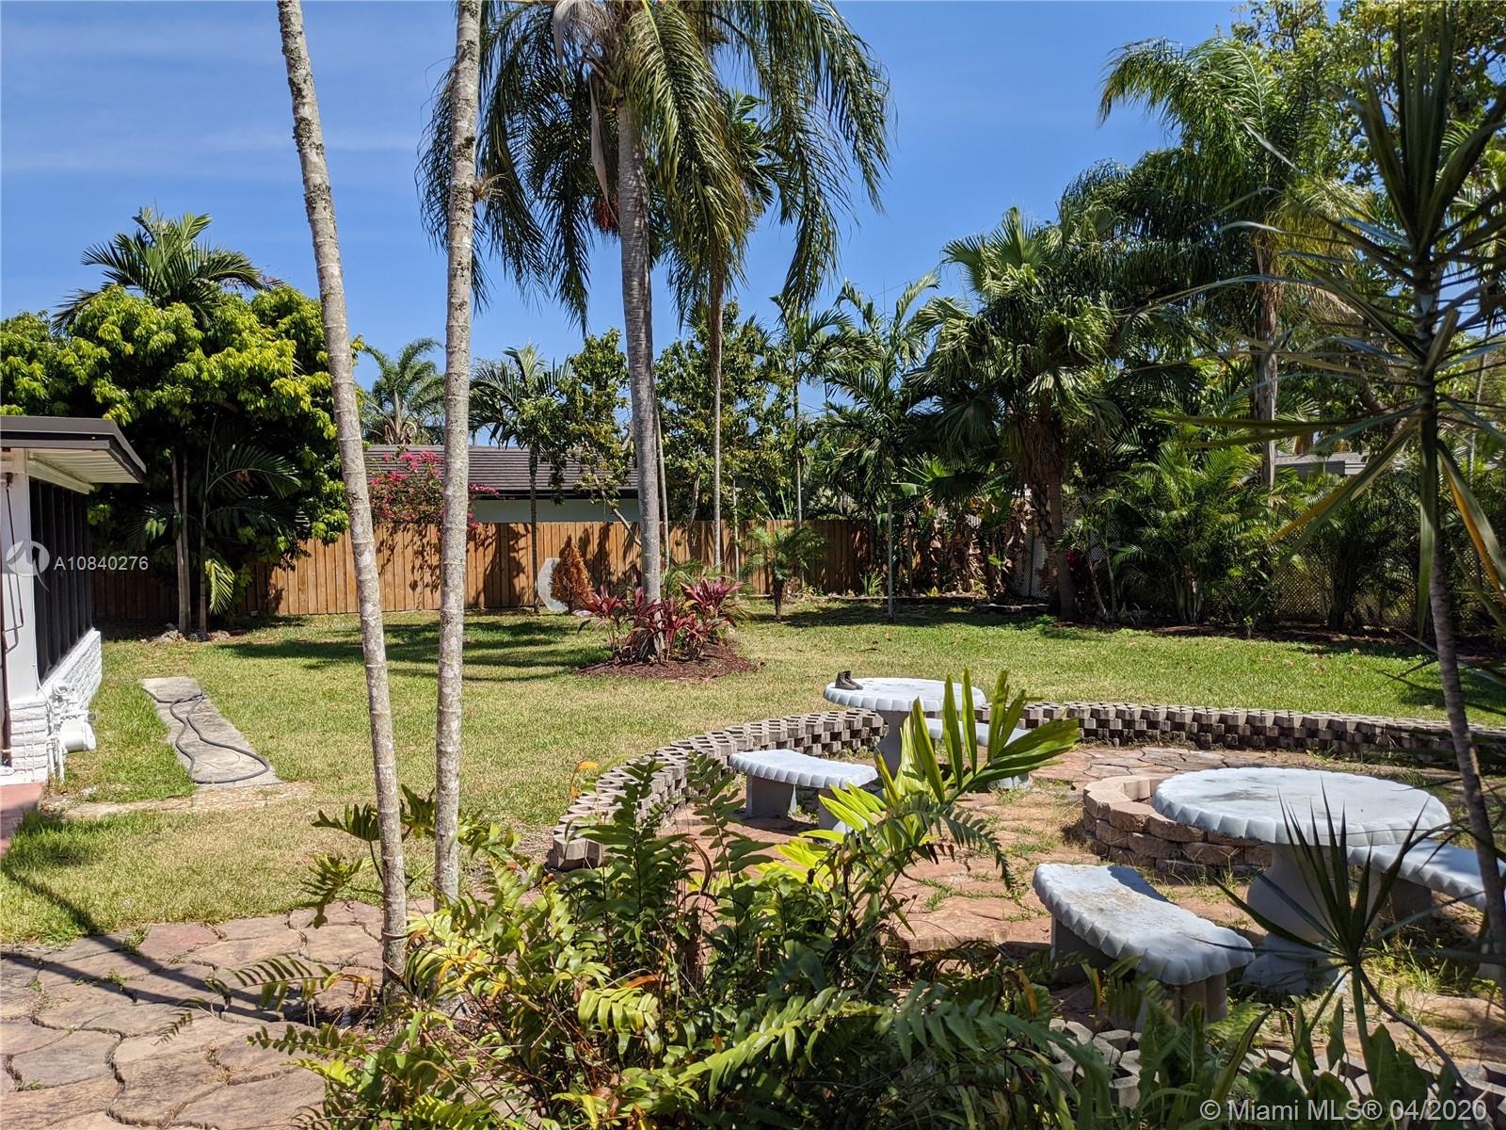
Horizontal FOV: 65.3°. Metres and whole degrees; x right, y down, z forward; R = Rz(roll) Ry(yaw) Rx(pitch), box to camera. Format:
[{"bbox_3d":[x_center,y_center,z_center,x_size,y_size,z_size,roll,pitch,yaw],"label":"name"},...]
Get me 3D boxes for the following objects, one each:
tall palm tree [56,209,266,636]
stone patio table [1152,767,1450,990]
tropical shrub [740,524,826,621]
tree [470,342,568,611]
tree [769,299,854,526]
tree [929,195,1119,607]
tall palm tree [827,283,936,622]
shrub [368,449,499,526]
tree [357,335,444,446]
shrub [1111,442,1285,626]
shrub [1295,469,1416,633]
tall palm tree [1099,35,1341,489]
[{"bbox_3d":[-10.418,-2.540,20.700,3.543,7.464,3.543,-1,2,0],"label":"tall palm tree"},{"bbox_3d":[2.337,1.368,5.082,1.171,0.760,1.171,-2,2,-27],"label":"stone patio table"},{"bbox_3d":[0.554,0.120,21.700,1.544,1.782,1.544,-1,2,0],"label":"tropical shrub"},{"bbox_3d":[-4.831,-1.838,24.800,2.163,5.639,2.163,-1,2,0],"label":"tree"},{"bbox_3d":[1.388,-2.931,28.000,2.094,6.843,2.094,-1,2,0],"label":"tree"},{"bbox_3d":[4.820,-2.760,21.200,3.323,7.368,3.323,-1,2,0],"label":"tree"},{"bbox_3d":[2.347,-2.153,21.500,2.062,6.267,2.062,-1,2,0],"label":"tall palm tree"},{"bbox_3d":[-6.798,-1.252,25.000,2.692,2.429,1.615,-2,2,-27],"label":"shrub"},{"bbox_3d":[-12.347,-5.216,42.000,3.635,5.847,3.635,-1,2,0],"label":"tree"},{"bbox_3d":[7.638,-0.587,20.200,2.991,3.096,2.692,-1,2,0],"label":"shrub"},{"bbox_3d":[9.566,-0.252,18.600,1.824,2.459,1.824,-1,2,0],"label":"shrub"},{"bbox_3d":[8.679,-4.804,21.800,4.664,10.066,4.664,-1,2,0],"label":"tall palm tree"}]

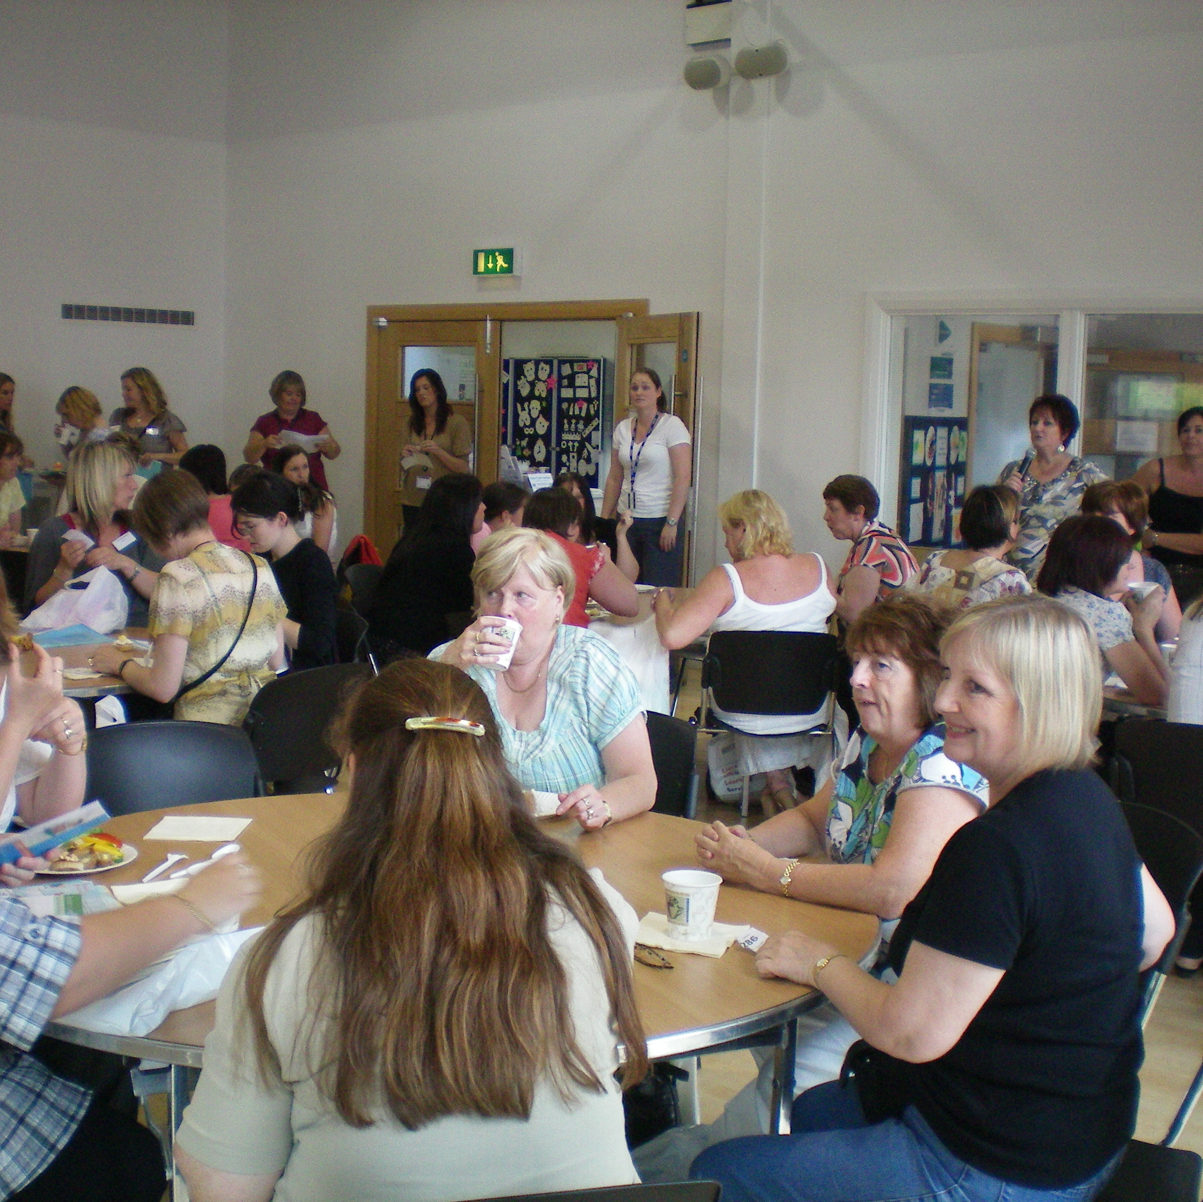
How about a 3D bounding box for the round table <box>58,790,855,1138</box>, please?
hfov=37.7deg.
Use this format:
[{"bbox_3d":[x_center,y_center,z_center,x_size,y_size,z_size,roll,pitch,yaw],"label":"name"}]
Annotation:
[{"bbox_3d":[-0.314,0.839,2.897,1.500,0.730,1.500,1,6,0],"label":"round table"}]

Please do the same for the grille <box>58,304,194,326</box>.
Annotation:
[{"bbox_3d":[-2.867,-1.730,10.629,0.030,0.090,0.980,6,8,38],"label":"grille"}]

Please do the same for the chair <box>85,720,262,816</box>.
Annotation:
[{"bbox_3d":[-0.954,0.673,3.773,0.460,0.790,0.500,0,6,-11],"label":"chair"}]

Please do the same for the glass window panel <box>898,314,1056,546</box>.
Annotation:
[{"bbox_3d":[1.756,-0.800,8.240,0.810,1.084,0.060,6,8,37],"label":"glass window panel"}]

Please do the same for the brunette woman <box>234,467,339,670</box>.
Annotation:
[{"bbox_3d":[-1.190,0.222,5.748,0.720,1.260,0.480,0,6,-12],"label":"brunette woman"}]

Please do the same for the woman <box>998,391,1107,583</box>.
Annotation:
[{"bbox_3d":[1.889,-0.064,7.535,0.460,1.626,0.330,5,7,31],"label":"woman"}]

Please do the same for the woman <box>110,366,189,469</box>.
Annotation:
[{"bbox_3d":[-2.399,-0.399,9.300,0.460,1.670,0.340,4,7,20],"label":"woman"}]

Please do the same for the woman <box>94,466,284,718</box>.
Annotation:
[{"bbox_3d":[-1.127,0.324,4.820,0.440,1.310,0.660,-3,8,-36],"label":"woman"}]

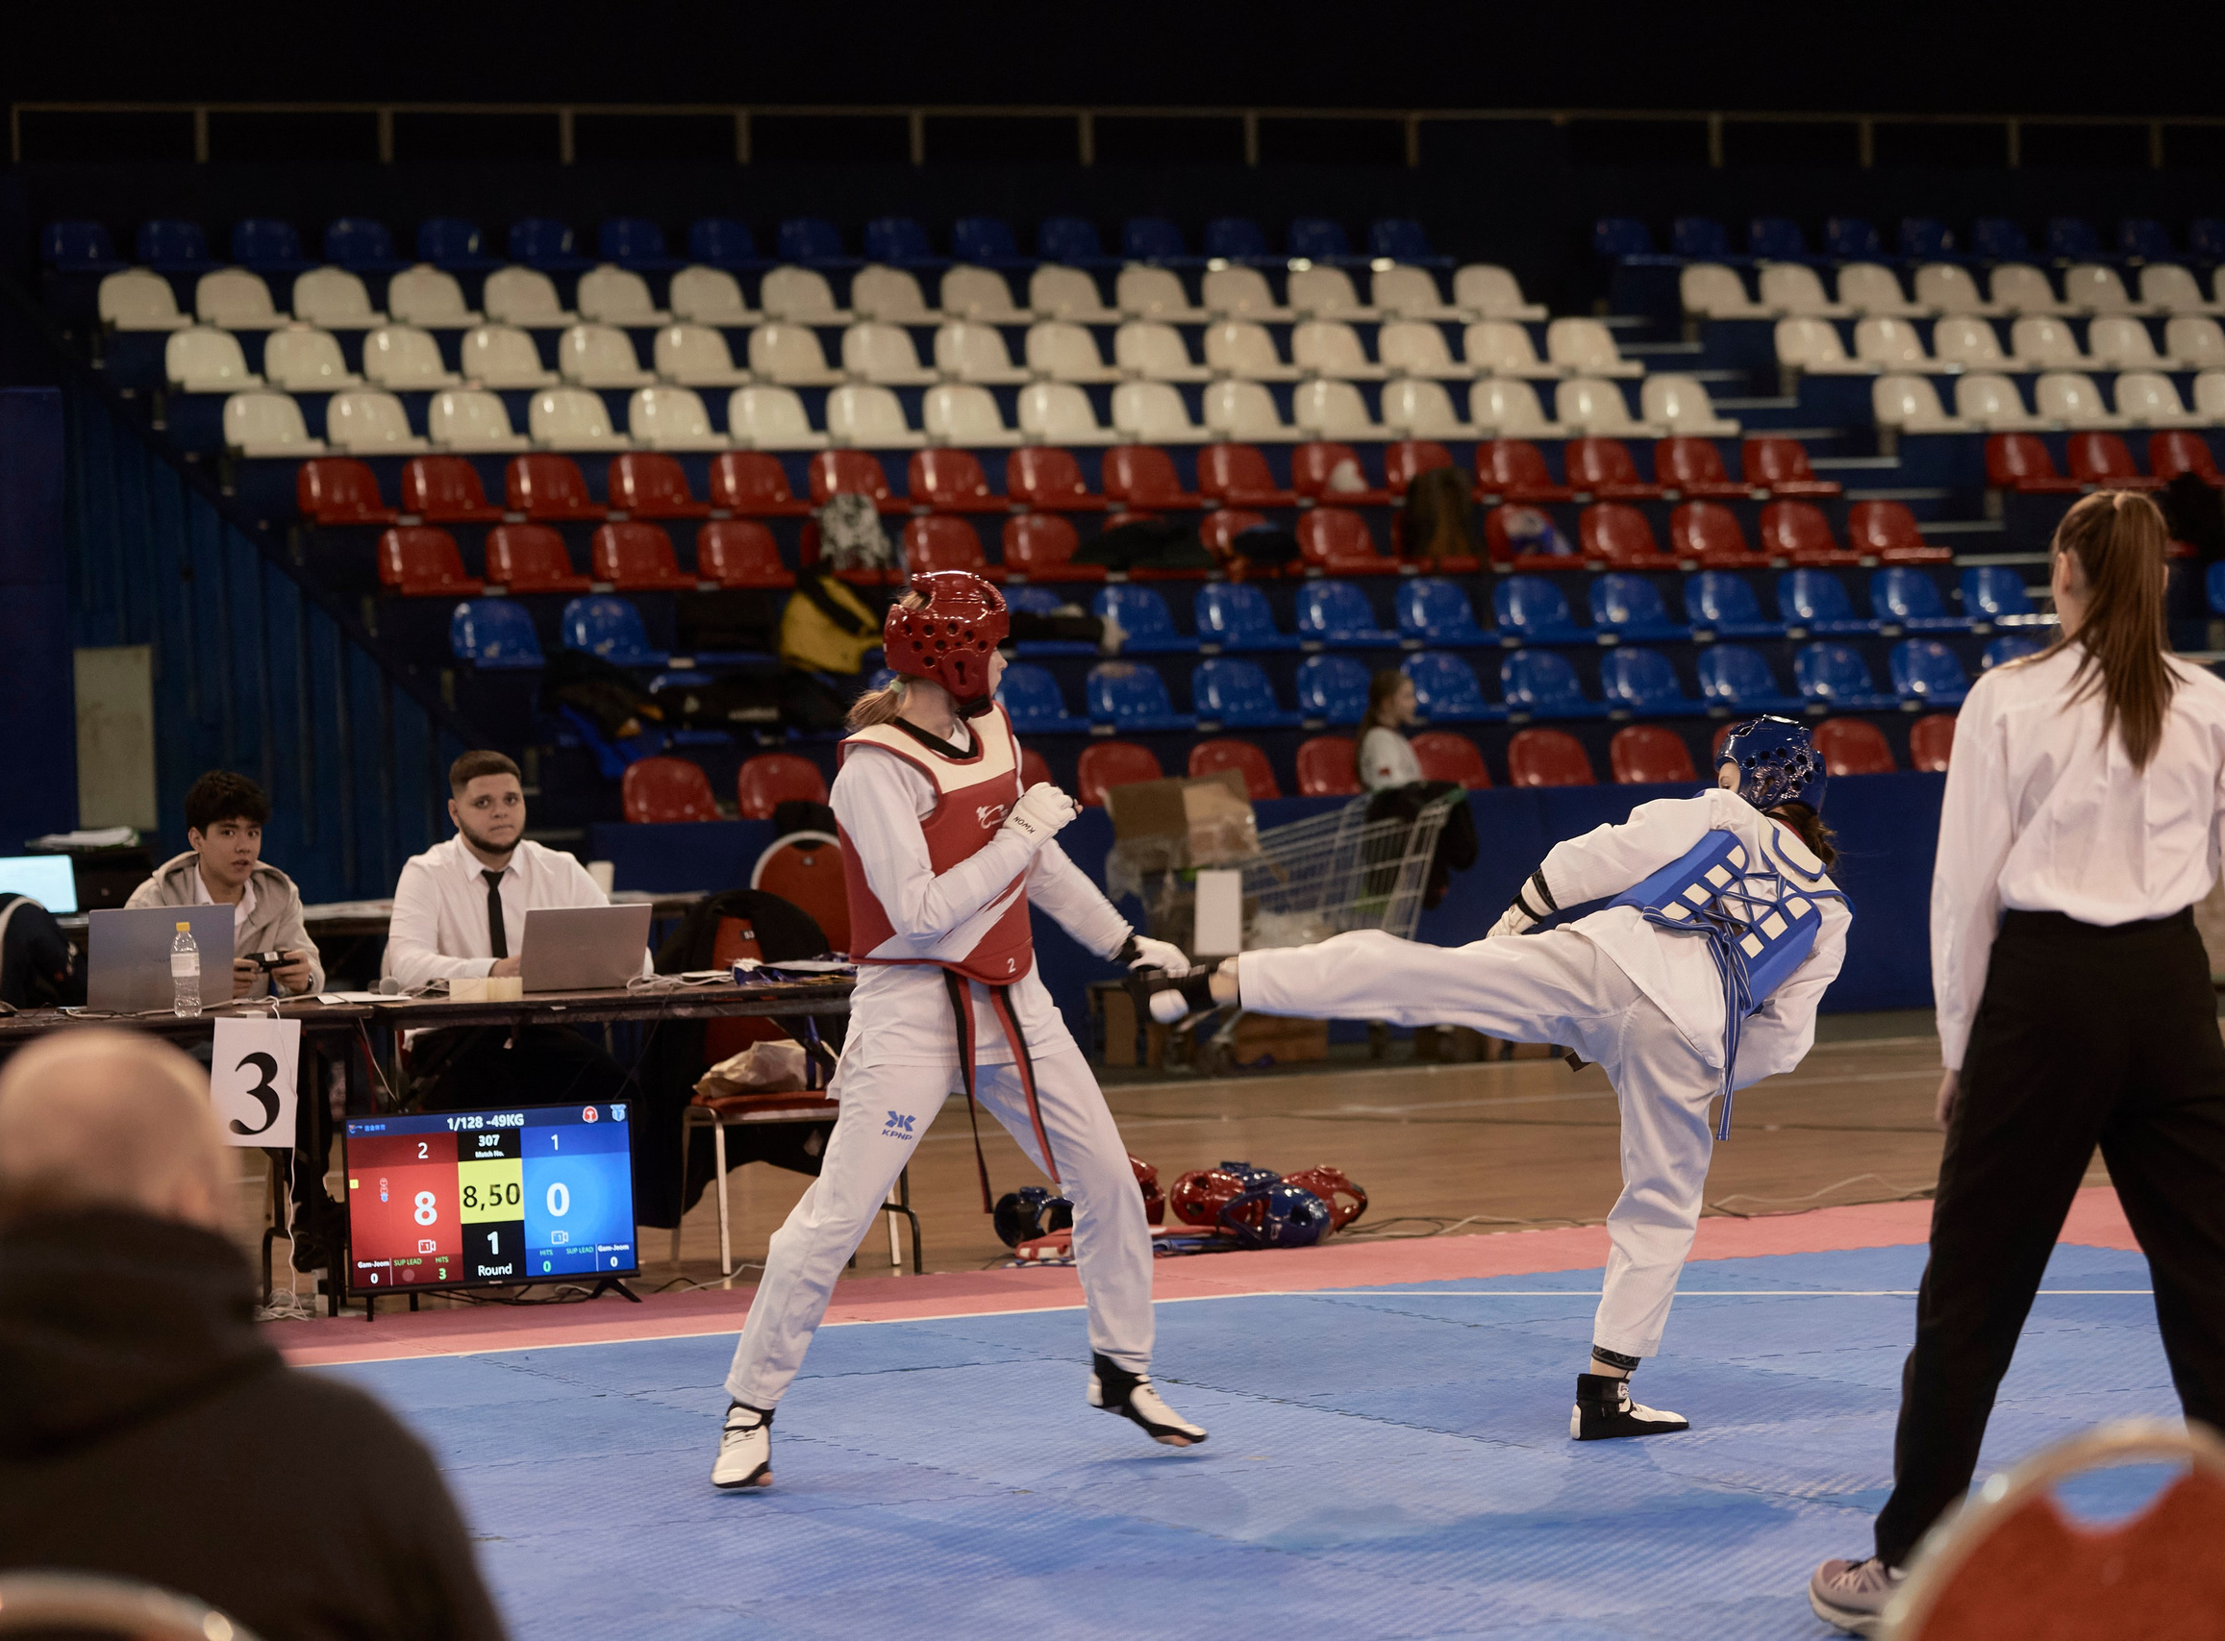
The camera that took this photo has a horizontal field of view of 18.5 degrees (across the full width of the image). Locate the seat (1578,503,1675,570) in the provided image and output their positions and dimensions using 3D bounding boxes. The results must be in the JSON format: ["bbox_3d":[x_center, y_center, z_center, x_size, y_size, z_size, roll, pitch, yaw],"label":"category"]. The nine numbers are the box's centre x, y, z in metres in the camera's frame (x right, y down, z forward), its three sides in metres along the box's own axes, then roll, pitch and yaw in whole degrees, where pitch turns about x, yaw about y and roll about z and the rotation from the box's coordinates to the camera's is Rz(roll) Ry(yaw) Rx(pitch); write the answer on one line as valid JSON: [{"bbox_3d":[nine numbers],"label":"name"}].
[{"bbox_3d":[2.268,-1.247,29.867,0.360,0.285,0.375,-2,2,-25],"label":"seat"}]

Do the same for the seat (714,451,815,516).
[{"bbox_3d":[-1.515,-1.449,29.535,0.370,0.277,0.350,-2,2,-25],"label":"seat"}]

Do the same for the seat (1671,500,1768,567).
[{"bbox_3d":[2.696,-1.278,30.530,0.420,0.300,0.380,-2,2,-26],"label":"seat"}]

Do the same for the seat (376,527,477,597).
[{"bbox_3d":[-2.789,-1.056,27.923,0.370,0.277,0.350,-2,2,-25],"label":"seat"}]

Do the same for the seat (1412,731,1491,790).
[{"bbox_3d":[1.390,-0.198,27.190,0.410,0.300,0.340,-2,1,-26],"label":"seat"}]

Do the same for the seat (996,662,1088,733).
[{"bbox_3d":[-0.310,-0.475,27.080,0.420,0.300,0.380,-2,2,-26],"label":"seat"}]

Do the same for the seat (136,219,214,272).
[{"bbox_3d":[-4.379,-2.714,32.251,0.370,0.277,0.350,-2,2,-25],"label":"seat"}]

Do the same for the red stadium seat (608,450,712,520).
[{"bbox_3d":[-1.956,-1.461,29.741,0.410,0.300,0.340,-2,1,-26],"label":"red stadium seat"}]

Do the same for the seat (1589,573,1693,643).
[{"bbox_3d":[2.306,-0.938,29.739,0.410,0.300,0.340,-2,1,-26],"label":"seat"}]

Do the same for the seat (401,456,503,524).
[{"bbox_3d":[-2.842,-1.425,29.490,0.405,0.295,0.360,-2,2,-27],"label":"seat"}]

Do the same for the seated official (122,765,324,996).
[{"bbox_3d":[-2.065,0.521,16.485,0.520,1.276,0.760,-2,2,-26],"label":"seated official"}]

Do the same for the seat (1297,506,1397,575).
[{"bbox_3d":[1.012,-1.211,29.724,0.420,0.300,0.380,-2,2,-26],"label":"seat"}]

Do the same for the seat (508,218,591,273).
[{"bbox_3d":[-2.819,-2.898,34.518,0.405,0.295,0.350,-2,2,-26],"label":"seat"}]

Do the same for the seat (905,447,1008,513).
[{"bbox_3d":[-0.679,-1.490,29.968,0.370,0.290,0.345,-2,2,-25],"label":"seat"}]

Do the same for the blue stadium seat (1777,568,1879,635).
[{"bbox_3d":[3.075,-0.939,29.250,0.360,0.285,0.375,-2,2,-25],"label":"blue stadium seat"}]

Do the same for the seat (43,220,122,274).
[{"bbox_3d":[-4.918,-2.736,32.726,0.405,0.295,0.360,-2,2,-27],"label":"seat"}]

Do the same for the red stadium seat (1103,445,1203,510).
[{"bbox_3d":[0.180,-1.522,30.330,0.370,0.277,0.350,-2,2,-25],"label":"red stadium seat"}]

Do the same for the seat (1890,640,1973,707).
[{"bbox_3d":[3.568,-0.640,29.311,0.410,0.300,0.340,-2,1,-26],"label":"seat"}]

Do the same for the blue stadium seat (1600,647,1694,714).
[{"bbox_3d":[2.280,-0.586,28.677,0.410,0.300,0.340,-2,1,-26],"label":"blue stadium seat"}]

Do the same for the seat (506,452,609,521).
[{"bbox_3d":[-2.361,-1.422,29.138,0.370,0.277,0.350,-2,2,-25],"label":"seat"}]

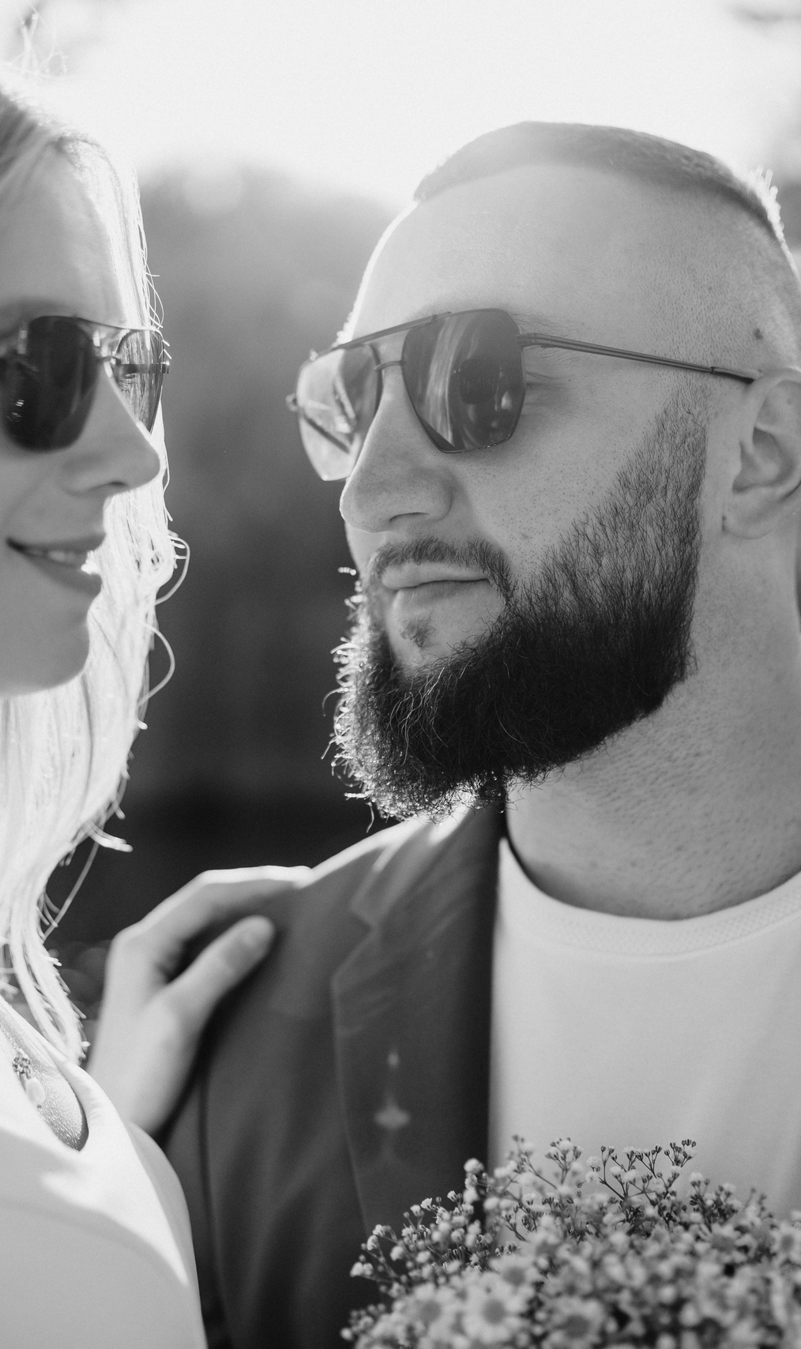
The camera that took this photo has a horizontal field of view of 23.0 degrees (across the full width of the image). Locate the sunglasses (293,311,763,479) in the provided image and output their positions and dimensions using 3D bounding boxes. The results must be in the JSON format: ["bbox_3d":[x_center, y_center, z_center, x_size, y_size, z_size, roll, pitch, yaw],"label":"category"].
[{"bbox_3d":[0.053,-0.098,0.738,0.146,0.050,0.142,1,-3,-36],"label":"sunglasses"}]

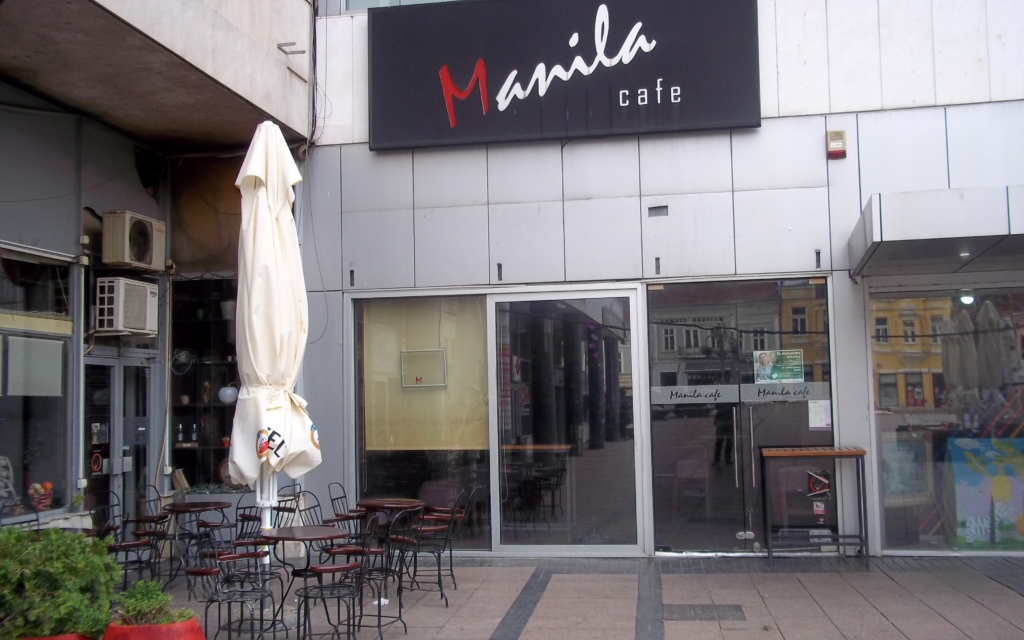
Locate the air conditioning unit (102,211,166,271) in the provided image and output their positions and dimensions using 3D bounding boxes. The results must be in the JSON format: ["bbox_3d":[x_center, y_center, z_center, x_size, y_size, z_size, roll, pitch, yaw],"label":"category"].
[{"bbox_3d":[-3.773,-0.769,10.646,0.260,0.520,0.810,-2,-4,7],"label":"air conditioning unit"}]

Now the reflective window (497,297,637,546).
[{"bbox_3d":[0.558,1.019,10.811,1.584,2.689,0.090,-2,-4,10],"label":"reflective window"}]

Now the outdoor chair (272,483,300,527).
[{"bbox_3d":[-2.192,1.907,9.514,0.520,0.900,0.560,-3,-4,19],"label":"outdoor chair"}]

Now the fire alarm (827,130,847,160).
[{"bbox_3d":[3.204,-1.725,10.473,0.185,0.280,0.080,-2,-4,10],"label":"fire alarm"}]

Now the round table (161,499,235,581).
[{"bbox_3d":[-2.656,1.945,8.992,0.595,0.750,0.595,-1,-4,0],"label":"round table"}]

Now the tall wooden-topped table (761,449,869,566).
[{"bbox_3d":[2.821,1.750,9.942,0.910,1.045,0.520,-2,-4,10],"label":"tall wooden-topped table"}]

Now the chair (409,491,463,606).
[{"bbox_3d":[-0.626,1.799,8.494,0.530,0.885,0.500,-1,-4,2],"label":"chair"}]

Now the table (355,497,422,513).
[{"bbox_3d":[-1.011,1.911,8.894,0.610,0.750,0.610,-2,-4,7],"label":"table"}]

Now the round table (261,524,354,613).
[{"bbox_3d":[-1.367,1.779,7.036,0.595,0.750,0.595,-1,-4,0],"label":"round table"}]

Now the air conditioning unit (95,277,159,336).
[{"bbox_3d":[-3.774,-0.121,10.464,0.260,0.510,0.790,-2,-4,7],"label":"air conditioning unit"}]

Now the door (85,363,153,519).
[{"bbox_3d":[-3.882,1.398,10.554,0.070,1.960,1.380,-2,-4,7],"label":"door"}]

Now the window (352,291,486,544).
[{"bbox_3d":[-0.940,1.056,11.082,1.461,2.653,0.090,-2,-4,10],"label":"window"}]

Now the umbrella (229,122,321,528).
[{"bbox_3d":[-1.819,0.342,8.047,0.700,3.720,0.700,-2,-4,7],"label":"umbrella"}]

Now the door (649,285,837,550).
[{"bbox_3d":[2.259,0.940,10.547,1.802,2.712,0.080,-2,-4,10],"label":"door"}]

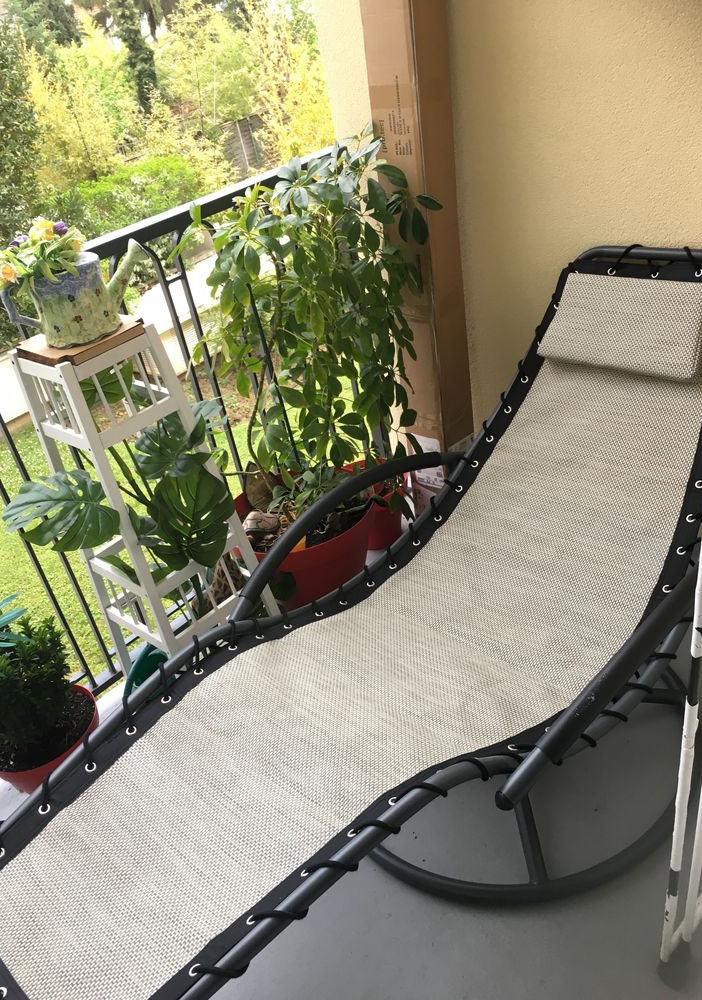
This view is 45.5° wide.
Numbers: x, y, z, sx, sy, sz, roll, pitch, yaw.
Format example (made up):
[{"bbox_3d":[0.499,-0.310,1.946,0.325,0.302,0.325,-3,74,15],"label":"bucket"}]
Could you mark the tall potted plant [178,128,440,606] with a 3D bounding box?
[{"bbox_3d":[-0.073,-0.252,2.074,0.527,1.088,0.697,18,43,39],"label":"tall potted plant"}]

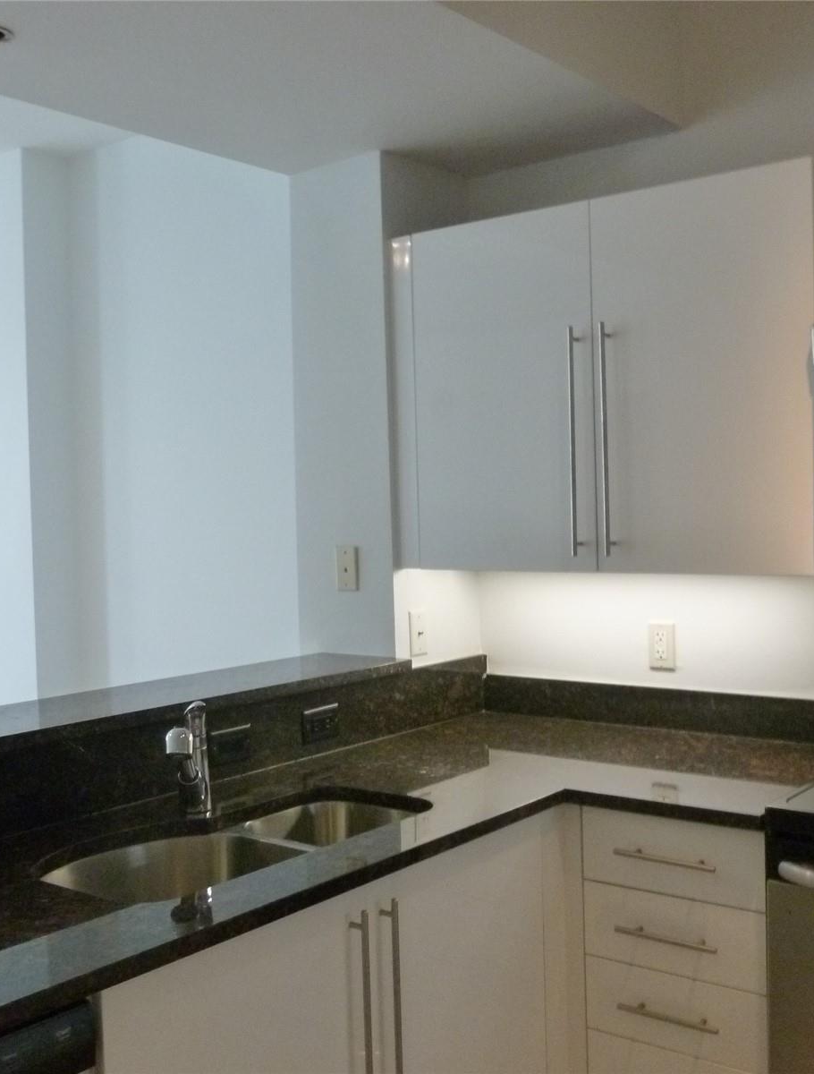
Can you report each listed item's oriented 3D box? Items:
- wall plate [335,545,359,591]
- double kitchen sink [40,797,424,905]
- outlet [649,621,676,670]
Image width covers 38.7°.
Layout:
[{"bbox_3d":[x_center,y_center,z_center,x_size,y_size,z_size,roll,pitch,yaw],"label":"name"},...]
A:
[{"bbox_3d":[-0.155,0.083,2.973,0.071,0.115,0.008,-1,1,37],"label":"wall plate"},{"bbox_3d":[-0.282,0.613,1.953,0.403,0.205,0.731,0,1,38],"label":"double kitchen sink"},{"bbox_3d":[0.616,0.262,2.791,0.071,0.116,0.010,0,1,38],"label":"outlet"}]

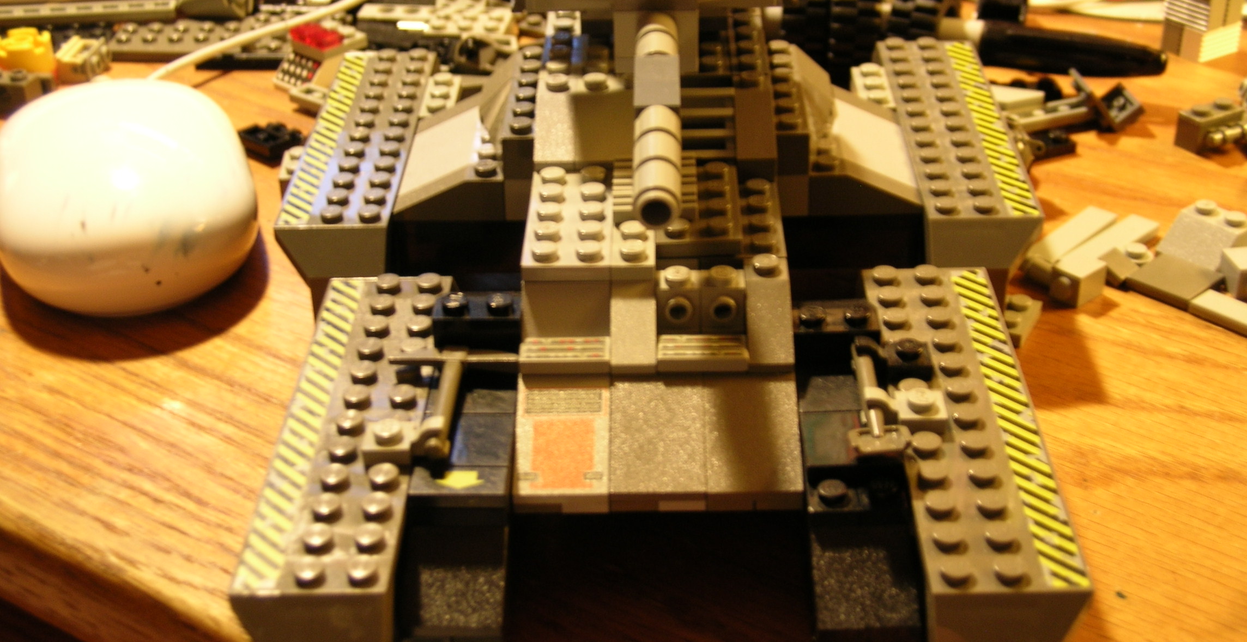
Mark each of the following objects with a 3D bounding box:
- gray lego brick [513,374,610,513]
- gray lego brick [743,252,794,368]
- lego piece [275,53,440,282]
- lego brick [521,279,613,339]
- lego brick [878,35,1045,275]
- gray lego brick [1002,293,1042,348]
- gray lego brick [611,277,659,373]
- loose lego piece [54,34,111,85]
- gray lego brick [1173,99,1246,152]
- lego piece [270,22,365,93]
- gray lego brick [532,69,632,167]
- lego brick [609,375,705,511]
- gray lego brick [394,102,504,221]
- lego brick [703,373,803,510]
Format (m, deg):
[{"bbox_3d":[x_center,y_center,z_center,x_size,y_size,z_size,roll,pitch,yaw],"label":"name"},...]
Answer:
[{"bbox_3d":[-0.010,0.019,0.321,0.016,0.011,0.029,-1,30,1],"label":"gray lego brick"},{"bbox_3d":[0.026,-0.002,0.335,0.008,0.011,0.024,-1,31,1],"label":"gray lego brick"},{"bbox_3d":[-0.060,-0.039,0.436,0.024,0.015,0.096,-1,30,1],"label":"lego piece"},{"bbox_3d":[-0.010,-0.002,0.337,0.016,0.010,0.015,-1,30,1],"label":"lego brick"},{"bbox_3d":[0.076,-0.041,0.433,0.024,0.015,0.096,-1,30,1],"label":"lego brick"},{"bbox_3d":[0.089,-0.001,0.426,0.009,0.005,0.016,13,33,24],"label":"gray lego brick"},{"bbox_3d":[0.002,-0.002,0.335,0.008,0.010,0.024,-1,31,1],"label":"gray lego brick"},{"bbox_3d":[-0.164,-0.080,0.570,0.011,0.008,0.016,4,30,10],"label":"loose lego piece"},{"bbox_3d":[0.160,-0.052,0.506,0.016,0.011,0.012,-16,33,-25],"label":"gray lego brick"},{"bbox_3d":[-0.090,-0.078,0.557,0.016,0.015,0.024,25,39,38],"label":"lego piece"},{"bbox_3d":[-0.007,-0.041,0.376,0.020,0.011,0.024,-1,30,1],"label":"gray lego brick"},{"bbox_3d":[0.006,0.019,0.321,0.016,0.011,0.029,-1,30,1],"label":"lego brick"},{"bbox_3d":[-0.037,-0.036,0.407,0.024,0.011,0.040,-1,30,1],"label":"gray lego brick"},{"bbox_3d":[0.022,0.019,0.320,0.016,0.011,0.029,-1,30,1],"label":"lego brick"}]

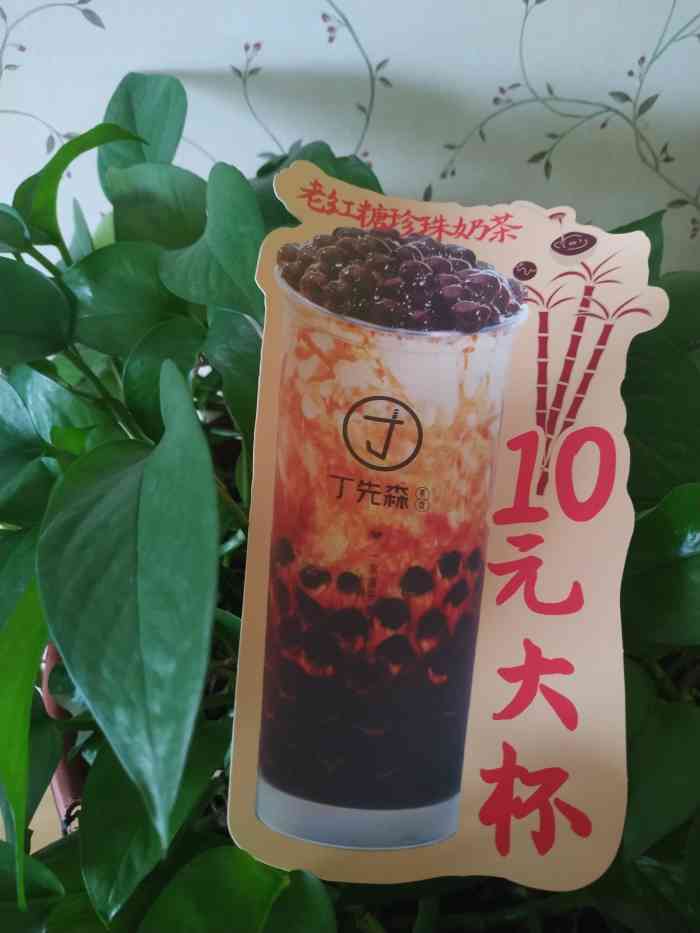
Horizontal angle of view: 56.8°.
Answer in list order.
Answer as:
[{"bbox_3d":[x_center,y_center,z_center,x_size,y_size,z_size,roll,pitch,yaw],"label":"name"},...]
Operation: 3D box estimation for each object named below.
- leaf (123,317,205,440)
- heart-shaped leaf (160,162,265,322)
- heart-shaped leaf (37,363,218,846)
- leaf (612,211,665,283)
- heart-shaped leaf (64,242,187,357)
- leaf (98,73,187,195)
[{"bbox_3d":[-0.115,-0.052,0.400,0.055,0.085,0.026,7,-9,-7],"label":"leaf"},{"bbox_3d":[-0.085,-0.141,0.410,0.072,0.105,0.040,6,-6,-5],"label":"heart-shaped leaf"},{"bbox_3d":[-0.095,0.057,0.280,0.075,0.195,0.042,2,-9,-12],"label":"heart-shaped leaf"},{"bbox_3d":[0.210,-0.157,0.480,0.070,0.078,0.030,5,-6,13],"label":"leaf"},{"bbox_3d":[-0.147,-0.110,0.430,0.084,0.077,0.035,8,-15,-6],"label":"heart-shaped leaf"},{"bbox_3d":[-0.160,-0.254,0.500,0.064,0.100,0.028,5,-3,-8],"label":"leaf"}]

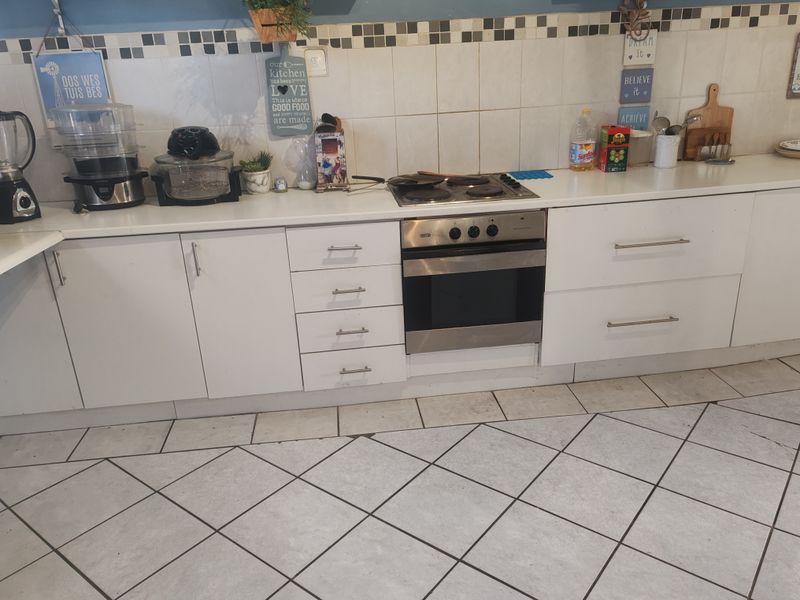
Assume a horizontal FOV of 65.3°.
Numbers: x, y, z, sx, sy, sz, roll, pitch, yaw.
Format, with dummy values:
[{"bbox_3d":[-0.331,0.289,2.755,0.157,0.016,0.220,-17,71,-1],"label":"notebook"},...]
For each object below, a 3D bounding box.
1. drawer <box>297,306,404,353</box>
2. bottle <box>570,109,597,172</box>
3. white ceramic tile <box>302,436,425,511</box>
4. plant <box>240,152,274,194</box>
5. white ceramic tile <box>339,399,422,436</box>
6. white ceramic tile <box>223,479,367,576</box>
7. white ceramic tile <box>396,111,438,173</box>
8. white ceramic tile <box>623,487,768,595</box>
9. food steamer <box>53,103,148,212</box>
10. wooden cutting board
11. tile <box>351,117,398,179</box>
[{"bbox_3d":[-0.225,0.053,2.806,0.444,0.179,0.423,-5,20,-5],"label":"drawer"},{"bbox_3d":[0.873,-0.769,2.988,0.112,0.294,0.112,-1,20,4],"label":"bottle"},{"bbox_3d":[-0.128,0.648,2.348,0.353,0.010,0.353,13,25,37],"label":"white ceramic tile"},{"bbox_3d":[-0.641,-0.582,2.831,0.150,0.186,0.135,-5,20,-5],"label":"plant"},{"bbox_3d":[-0.087,0.511,2.699,0.350,0.012,0.261,-4,20,-5],"label":"white ceramic tile"},{"bbox_3d":[-0.350,0.746,2.072,0.350,0.012,0.350,13,25,37],"label":"white ceramic tile"},{"bbox_3d":[0.086,-0.730,2.988,0.200,0.300,0.010,-5,20,-5],"label":"white ceramic tile"},{"bbox_3d":[0.931,0.741,1.954,0.350,0.012,0.350,13,25,37],"label":"white ceramic tile"},{"bbox_3d":[-1.266,-0.603,2.651,0.340,0.405,0.275,-8,21,-14],"label":"food steamer"},{"bbox_3d":[1.531,-0.886,3.088,0.227,0.349,0.018,-4,13,-5],"label":"wooden cutting board"},{"bbox_3d":[-0.114,-0.728,2.981,0.200,0.285,0.012,-4,20,-5],"label":"tile"}]

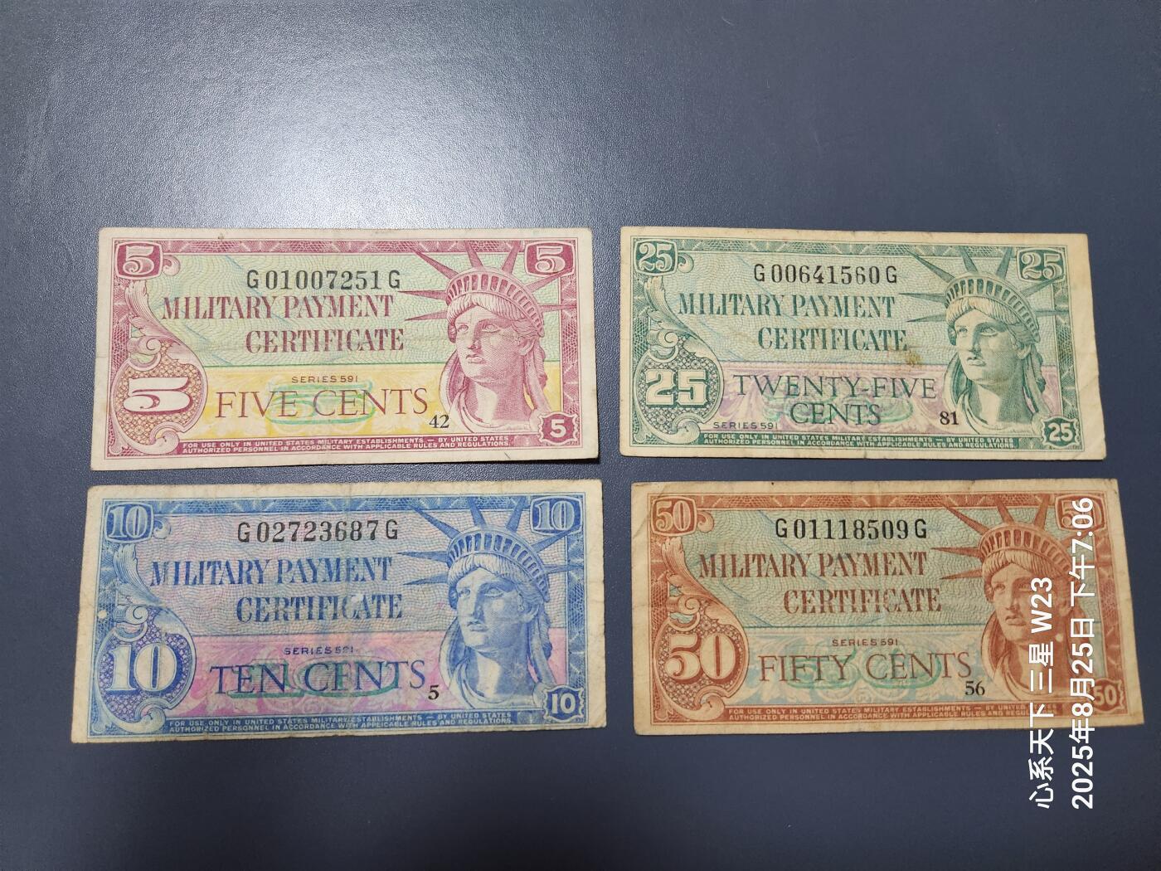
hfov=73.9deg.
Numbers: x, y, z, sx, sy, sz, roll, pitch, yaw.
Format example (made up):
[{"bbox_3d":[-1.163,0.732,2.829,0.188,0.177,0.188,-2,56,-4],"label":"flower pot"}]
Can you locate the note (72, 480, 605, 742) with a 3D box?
[{"bbox_3d":[-0.050,0.036,0.164,0.111,0.002,0.053,-1,83,-2],"label":"note"}]

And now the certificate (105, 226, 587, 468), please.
[{"bbox_3d":[-0.052,-0.020,0.171,0.111,0.002,0.053,-1,83,-2],"label":"certificate"}]

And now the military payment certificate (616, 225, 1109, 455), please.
[{"bbox_3d":[0.064,-0.021,0.176,0.111,0.002,0.053,0,83,-2],"label":"military payment certificate"}]

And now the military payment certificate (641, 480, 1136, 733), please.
[{"bbox_3d":[0.067,0.037,0.168,0.111,0.002,0.053,0,83,-2],"label":"military payment certificate"}]

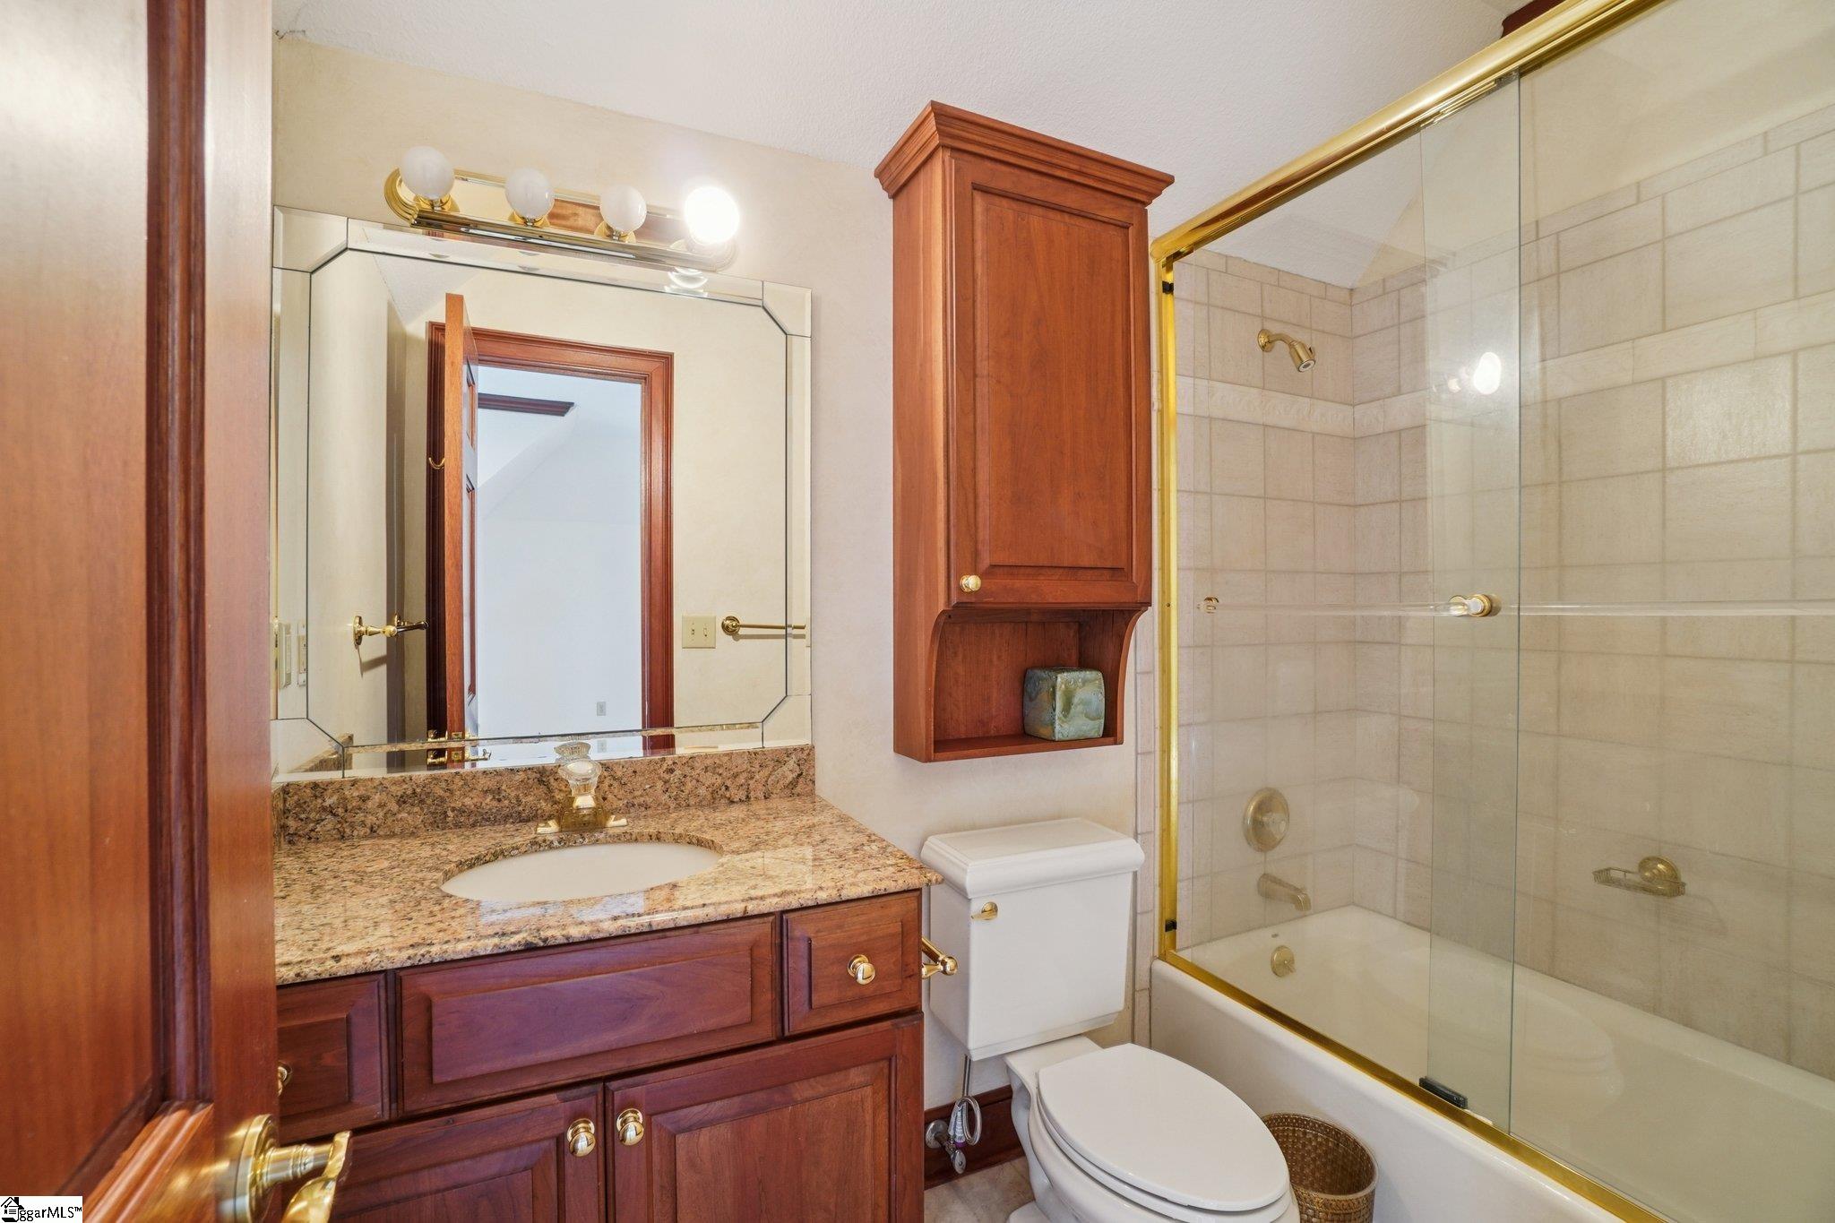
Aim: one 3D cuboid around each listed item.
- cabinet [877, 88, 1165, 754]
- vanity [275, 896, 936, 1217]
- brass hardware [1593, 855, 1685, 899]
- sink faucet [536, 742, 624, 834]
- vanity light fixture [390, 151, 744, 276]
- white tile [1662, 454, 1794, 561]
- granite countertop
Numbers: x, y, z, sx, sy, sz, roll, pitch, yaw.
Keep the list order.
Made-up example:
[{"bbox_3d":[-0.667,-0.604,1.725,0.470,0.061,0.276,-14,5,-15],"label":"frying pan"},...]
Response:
[{"bbox_3d":[0.231,-0.316,1.610,0.575,1.215,0.267,0,0,-24],"label":"cabinet"},{"bbox_3d":[-0.505,0.839,1.175,0.901,0.899,0.505,0,0,-23],"label":"vanity"},{"bbox_3d":[1.520,0.552,1.607,0.104,0.065,0.134,0,0,-24],"label":"brass hardware"},{"bbox_3d":[-0.566,0.310,1.296,0.154,0.128,0.133,0,0,-24],"label":"sink faucet"},{"bbox_3d":[-0.584,-0.686,1.308,0.575,0.139,0.142,0,0,-24],"label":"vanity light fixture"},{"bbox_3d":[1.616,-0.199,1.527,0.010,0.193,0.193,0,0,-24],"label":"white tile"},{"bbox_3d":[-0.510,0.388,1.147,0.931,0.029,0.531,0,0,-23],"label":"granite countertop"}]

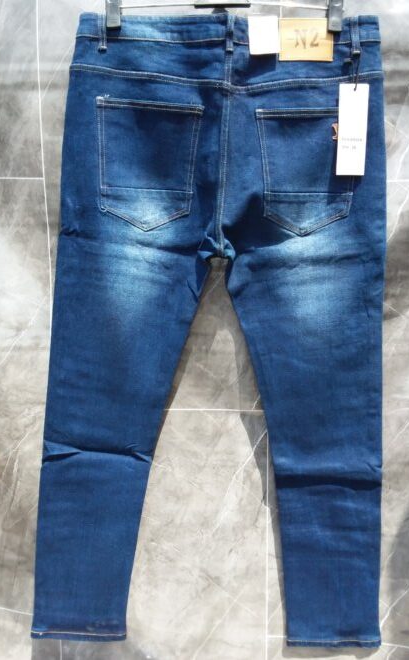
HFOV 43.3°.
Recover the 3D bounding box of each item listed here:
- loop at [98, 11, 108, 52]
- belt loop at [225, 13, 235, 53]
[{"bbox_3d":[-0.151,-0.439,0.760,0.014,0.055,0.008,0,8,0],"label":"loop"},{"bbox_3d":[0.038,-0.436,0.755,0.014,0.055,0.008,0,8,0],"label":"belt loop"}]

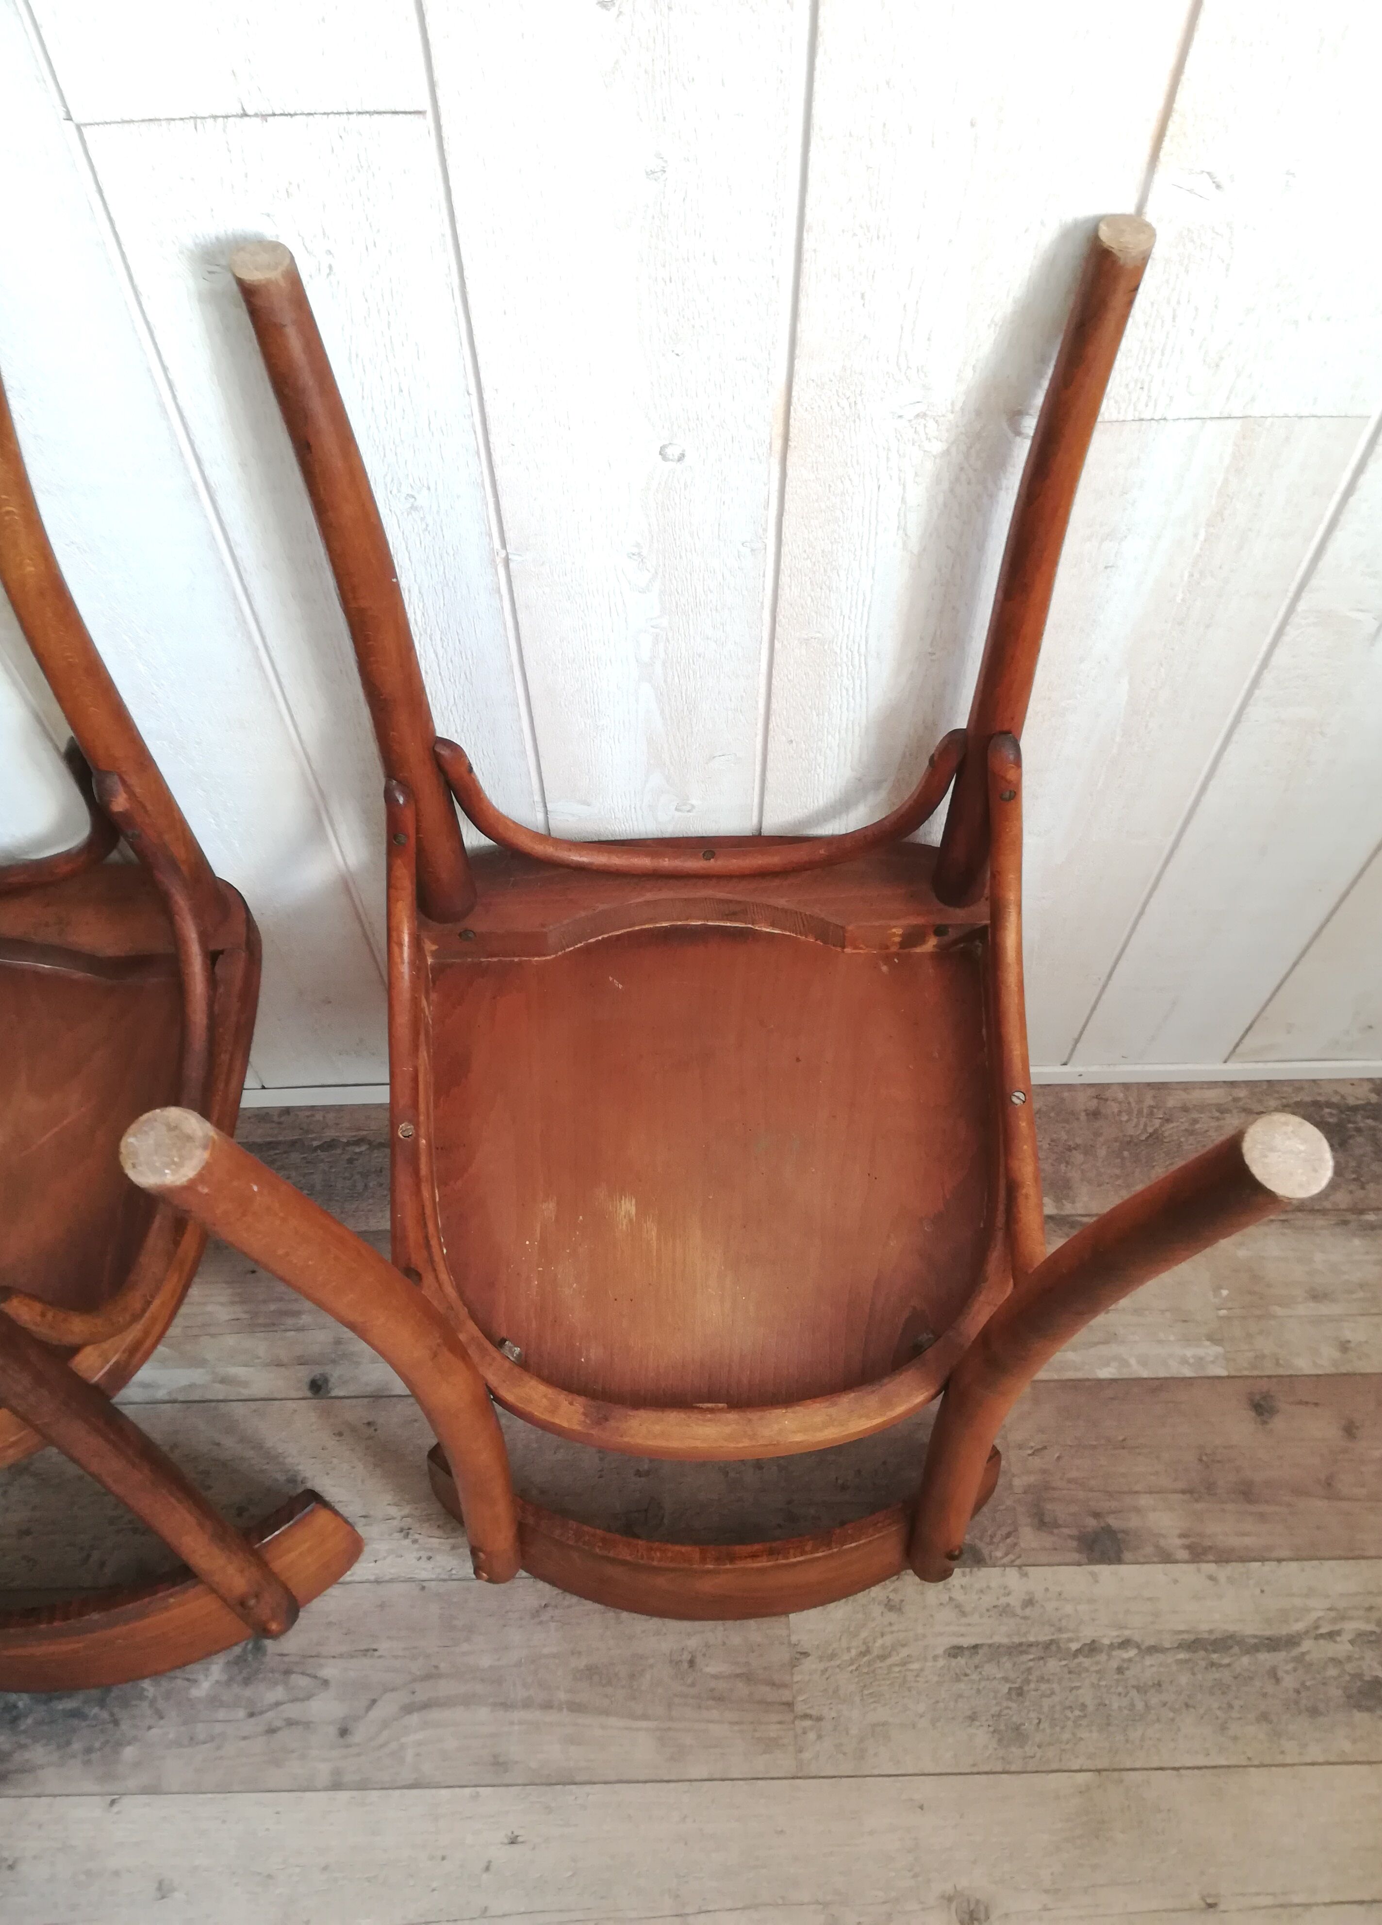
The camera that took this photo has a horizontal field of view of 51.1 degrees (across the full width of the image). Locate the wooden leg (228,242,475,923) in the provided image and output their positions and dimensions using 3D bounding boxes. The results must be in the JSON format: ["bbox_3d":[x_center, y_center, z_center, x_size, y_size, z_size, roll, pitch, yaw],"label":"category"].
[{"bbox_3d":[-0.173,-0.175,0.804,0.036,0.444,0.039,-2,54,2],"label":"wooden leg"}]

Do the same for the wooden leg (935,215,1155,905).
[{"bbox_3d":[0.184,-0.183,0.804,0.036,0.444,0.039,0,54,-2],"label":"wooden leg"}]

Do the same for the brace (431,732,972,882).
[{"bbox_3d":[0.006,-0.100,0.922,0.315,0.143,0.027,-1,60,0],"label":"brace"}]

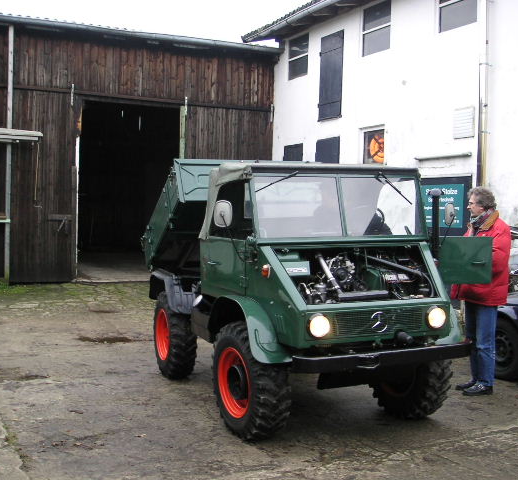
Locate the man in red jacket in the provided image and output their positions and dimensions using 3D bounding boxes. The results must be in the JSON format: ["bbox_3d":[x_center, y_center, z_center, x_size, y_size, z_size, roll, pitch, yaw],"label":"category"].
[{"bbox_3d":[1.955,0.446,6.200,0.460,1.810,0.530,1,2,-10],"label":"man in red jacket"}]

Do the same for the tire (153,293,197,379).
[{"bbox_3d":[-0.838,0.938,6.960,0.255,0.845,0.845,-1,2,-21],"label":"tire"}]

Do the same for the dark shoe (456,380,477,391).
[{"bbox_3d":[1.905,1.302,6.300,0.285,0.105,0.105,2,2,5],"label":"dark shoe"}]

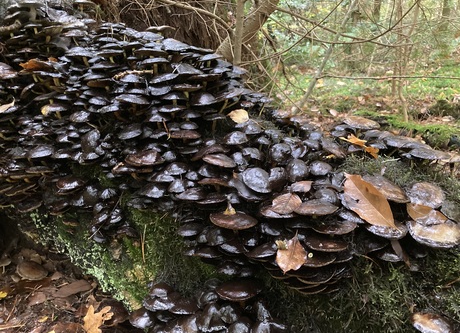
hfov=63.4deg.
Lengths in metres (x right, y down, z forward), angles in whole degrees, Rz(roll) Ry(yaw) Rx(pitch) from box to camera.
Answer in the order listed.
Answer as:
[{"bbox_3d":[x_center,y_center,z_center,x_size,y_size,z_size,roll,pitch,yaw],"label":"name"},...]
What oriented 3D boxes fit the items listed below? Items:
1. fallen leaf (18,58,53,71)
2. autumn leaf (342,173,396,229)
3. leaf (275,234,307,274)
[{"bbox_3d":[-0.572,-0.300,1.100,0.100,0.028,0.060,0,30,0],"label":"fallen leaf"},{"bbox_3d":[0.245,0.059,0.662,0.068,0.022,0.139,-18,52,-11],"label":"autumn leaf"},{"bbox_3d":[0.105,0.149,0.630,0.049,0.018,0.074,21,60,17],"label":"leaf"}]

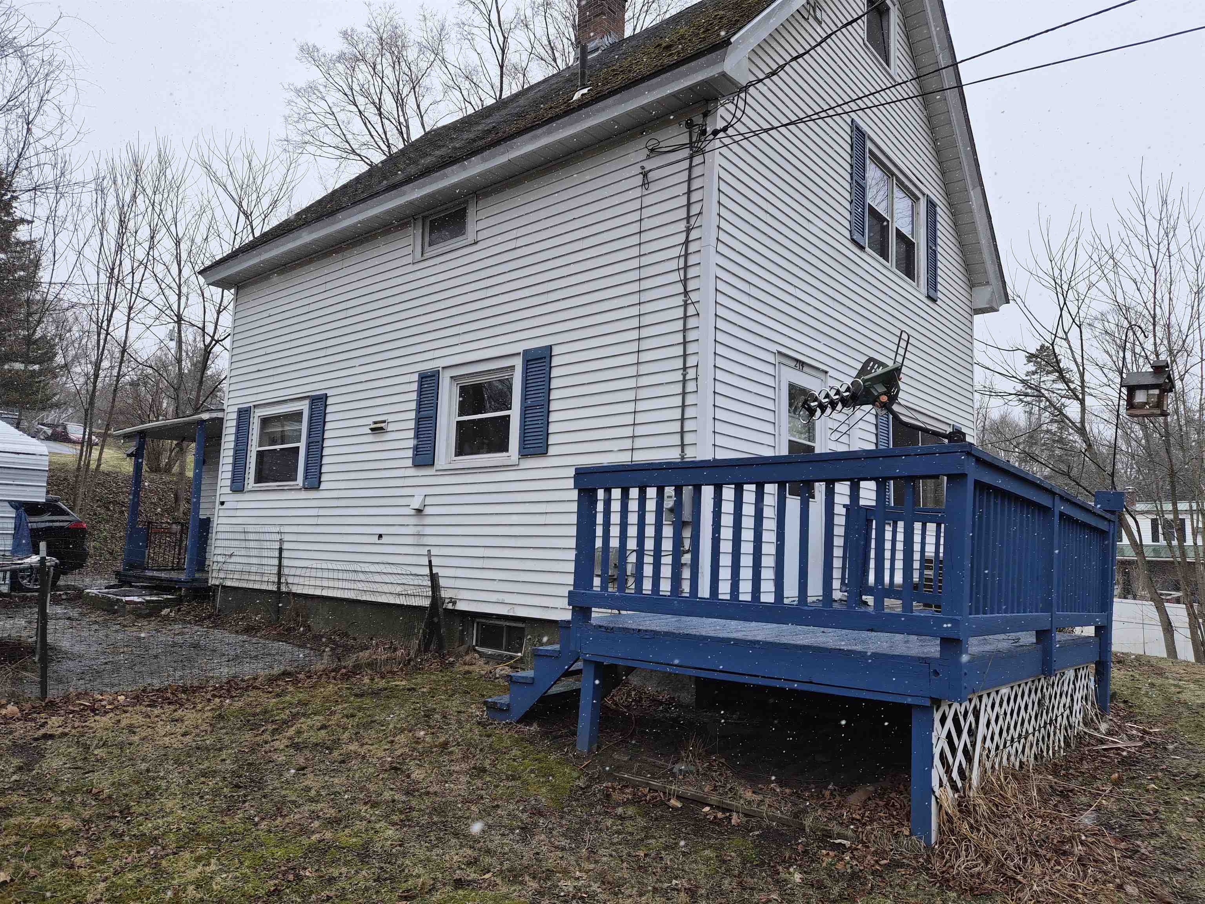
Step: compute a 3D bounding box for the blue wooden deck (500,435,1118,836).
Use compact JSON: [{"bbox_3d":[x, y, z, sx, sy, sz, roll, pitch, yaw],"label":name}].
[{"bbox_3d":[1.600,1.079,5.774,3.060,1.750,3.820,-4,-8,39],"label":"blue wooden deck"}]

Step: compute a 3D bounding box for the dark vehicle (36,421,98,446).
[{"bbox_3d":[-38.769,-1.330,58.000,4.600,1.500,1.800,-2,-7,28],"label":"dark vehicle"}]

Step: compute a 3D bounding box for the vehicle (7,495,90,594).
[{"bbox_3d":[-11.516,1.518,13.598,1.880,1.690,4.650,-4,-8,39],"label":"vehicle"}]

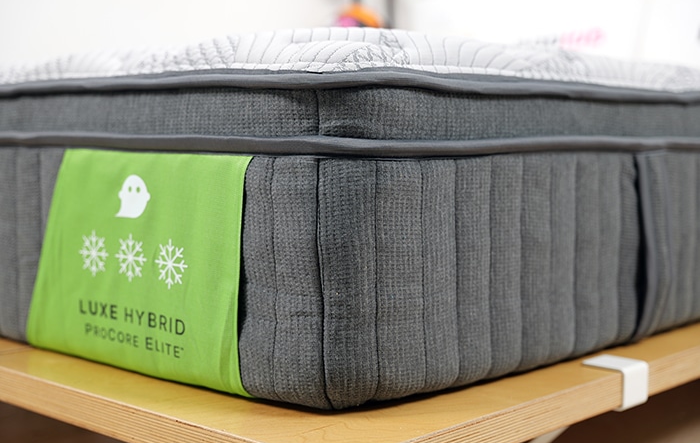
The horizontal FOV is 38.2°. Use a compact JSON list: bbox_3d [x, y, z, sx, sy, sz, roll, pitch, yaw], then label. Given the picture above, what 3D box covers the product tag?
[{"bbox_3d":[-0.214,0.040,1.011,0.325,0.218,0.030,4,7,39],"label":"product tag"}]

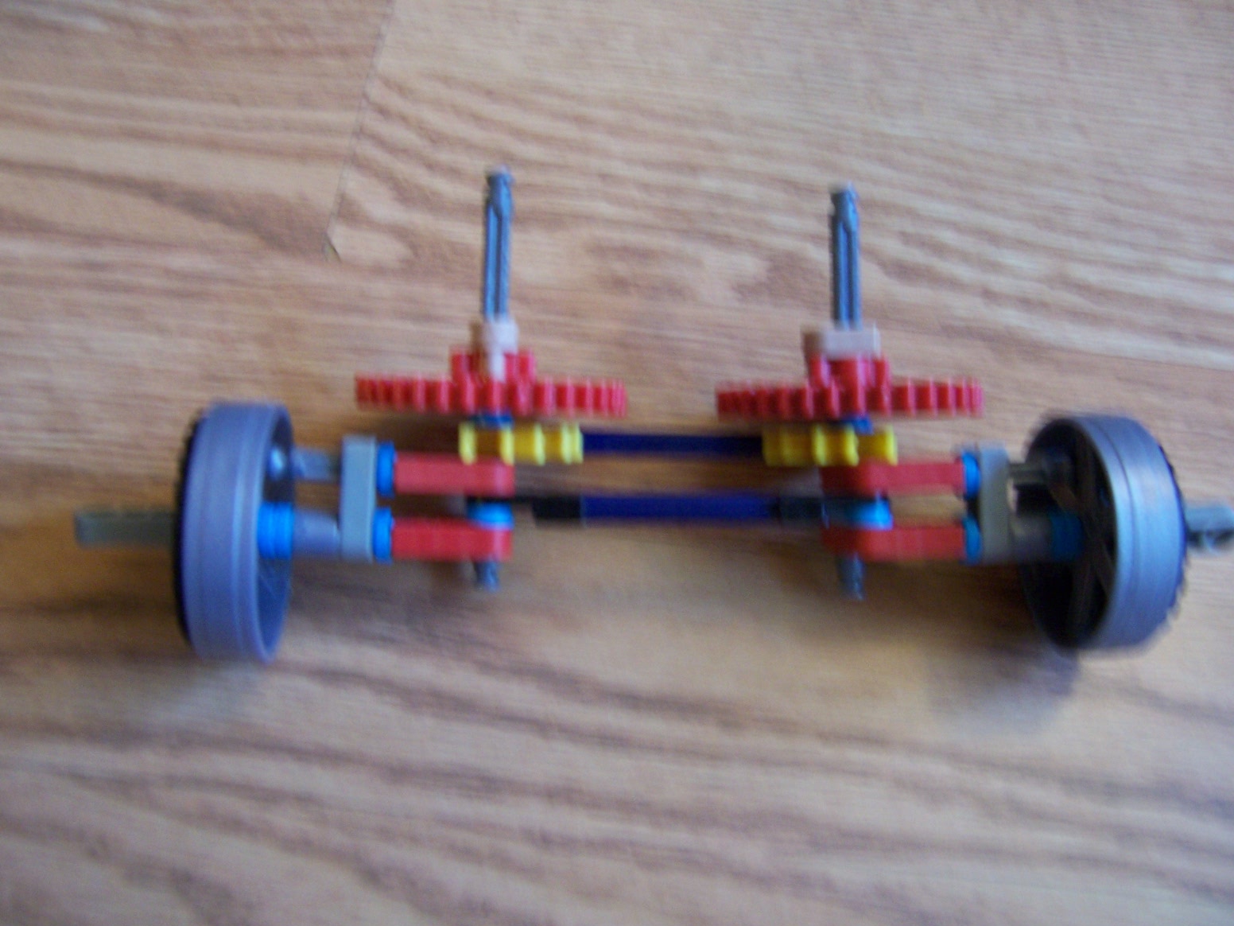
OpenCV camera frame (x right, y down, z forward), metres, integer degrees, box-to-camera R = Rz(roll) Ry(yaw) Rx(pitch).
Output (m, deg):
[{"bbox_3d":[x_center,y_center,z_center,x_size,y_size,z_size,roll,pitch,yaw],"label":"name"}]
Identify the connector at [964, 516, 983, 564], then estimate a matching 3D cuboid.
[{"bbox_3d":[0.077,0.017,0.255,0.004,0.011,0.011,0,90,-2],"label":"connector"}]

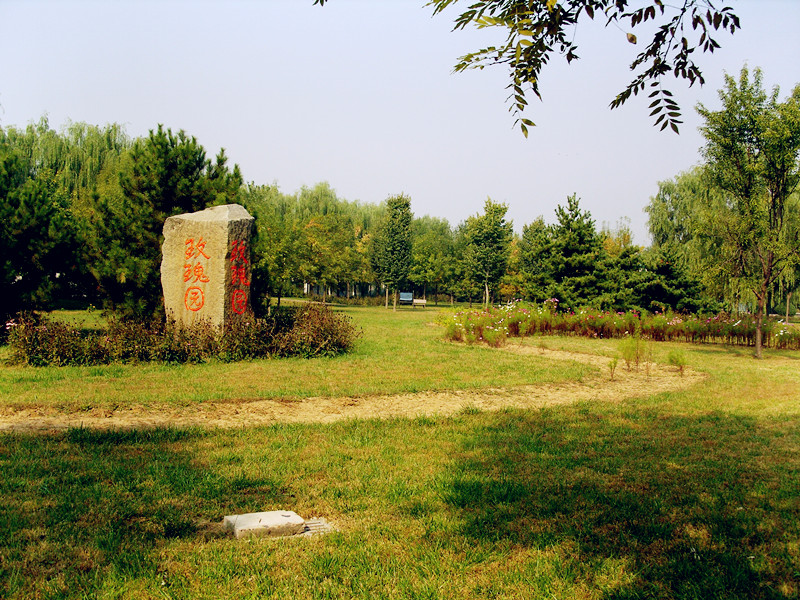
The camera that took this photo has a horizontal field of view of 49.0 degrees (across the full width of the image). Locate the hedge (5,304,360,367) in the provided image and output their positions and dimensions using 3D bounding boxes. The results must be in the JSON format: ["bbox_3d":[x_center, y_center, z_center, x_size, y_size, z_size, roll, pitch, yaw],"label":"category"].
[{"bbox_3d":[-4.920,0.800,20.960,8.100,1.150,3.200,0,1,-16],"label":"hedge"}]

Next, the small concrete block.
[{"bbox_3d":[-0.893,1.488,5.810,0.460,0.075,0.325,0,1,-21],"label":"small concrete block"}]

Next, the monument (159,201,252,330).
[{"bbox_3d":[-4.640,-0.470,21.200,1.800,3.690,1.300,0,1,18],"label":"monument"}]

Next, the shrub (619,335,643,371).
[{"bbox_3d":[4.580,1.043,17.450,0.470,0.720,0.460,0,1,14],"label":"shrub"}]

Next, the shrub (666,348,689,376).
[{"bbox_3d":[5.210,1.165,16.500,0.420,0.510,0.410,0,1,18],"label":"shrub"}]

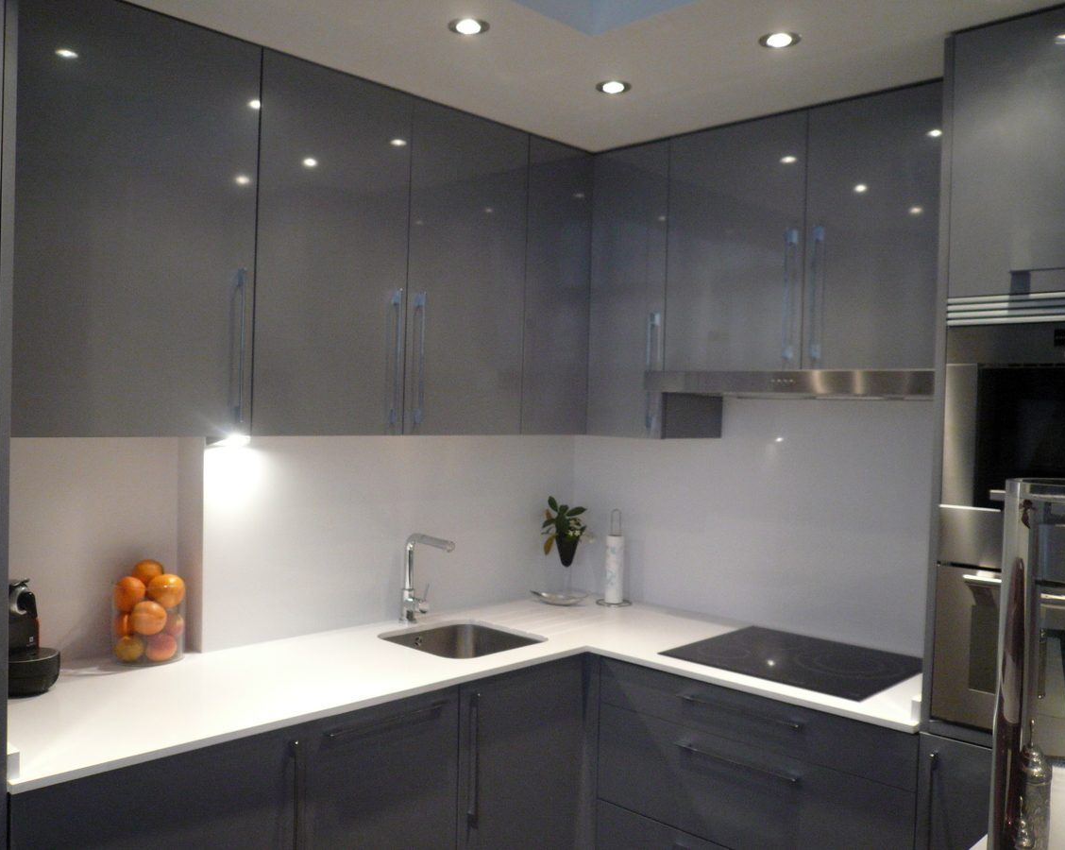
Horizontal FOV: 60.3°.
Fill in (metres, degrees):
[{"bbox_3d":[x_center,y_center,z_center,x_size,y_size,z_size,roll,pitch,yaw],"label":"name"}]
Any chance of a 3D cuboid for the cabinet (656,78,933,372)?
[{"bbox_3d":[0.858,-0.509,2.664,0.870,0.713,0.365,2,1,41],"label":"cabinet"}]

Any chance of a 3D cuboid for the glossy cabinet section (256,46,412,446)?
[{"bbox_3d":[-0.613,-0.436,2.436,0.339,0.910,0.448,2,1,45],"label":"glossy cabinet section"}]

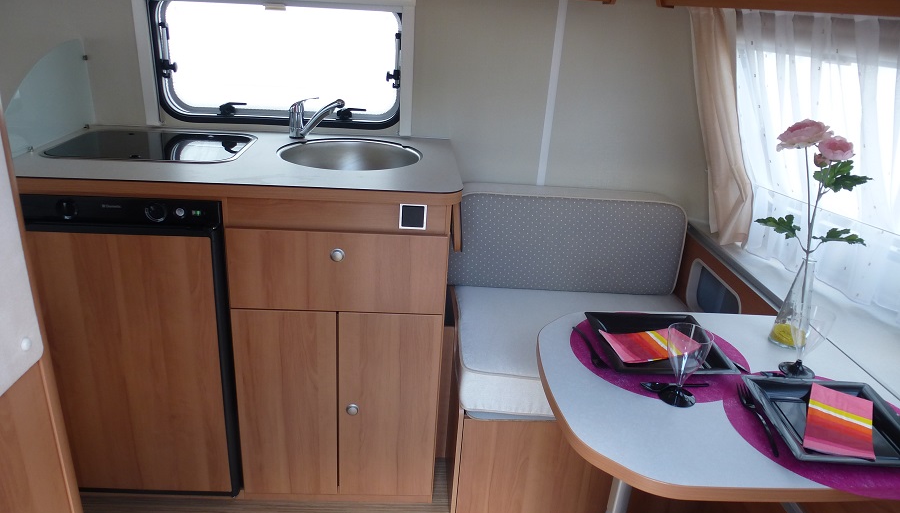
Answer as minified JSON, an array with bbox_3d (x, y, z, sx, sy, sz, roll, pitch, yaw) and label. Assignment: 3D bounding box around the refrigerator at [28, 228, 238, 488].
[{"bbox_3d":[-0.788,0.178,1.764,0.486,0.807,0.520,2,21,-4],"label":"refrigerator"}]

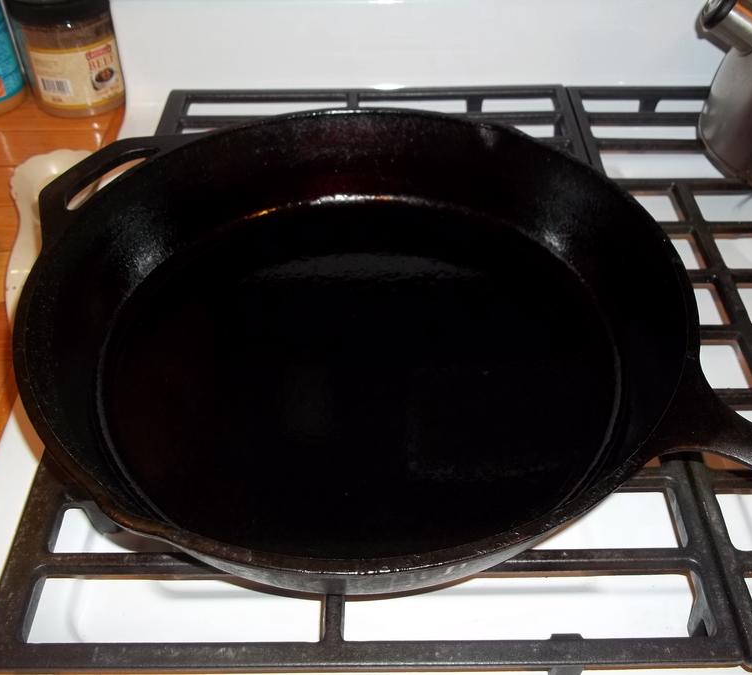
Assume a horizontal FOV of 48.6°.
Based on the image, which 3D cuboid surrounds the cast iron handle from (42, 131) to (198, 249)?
[{"bbox_3d":[-0.181,-0.101,0.565,0.047,0.019,0.147,23,49,21],"label":"cast iron handle"}]

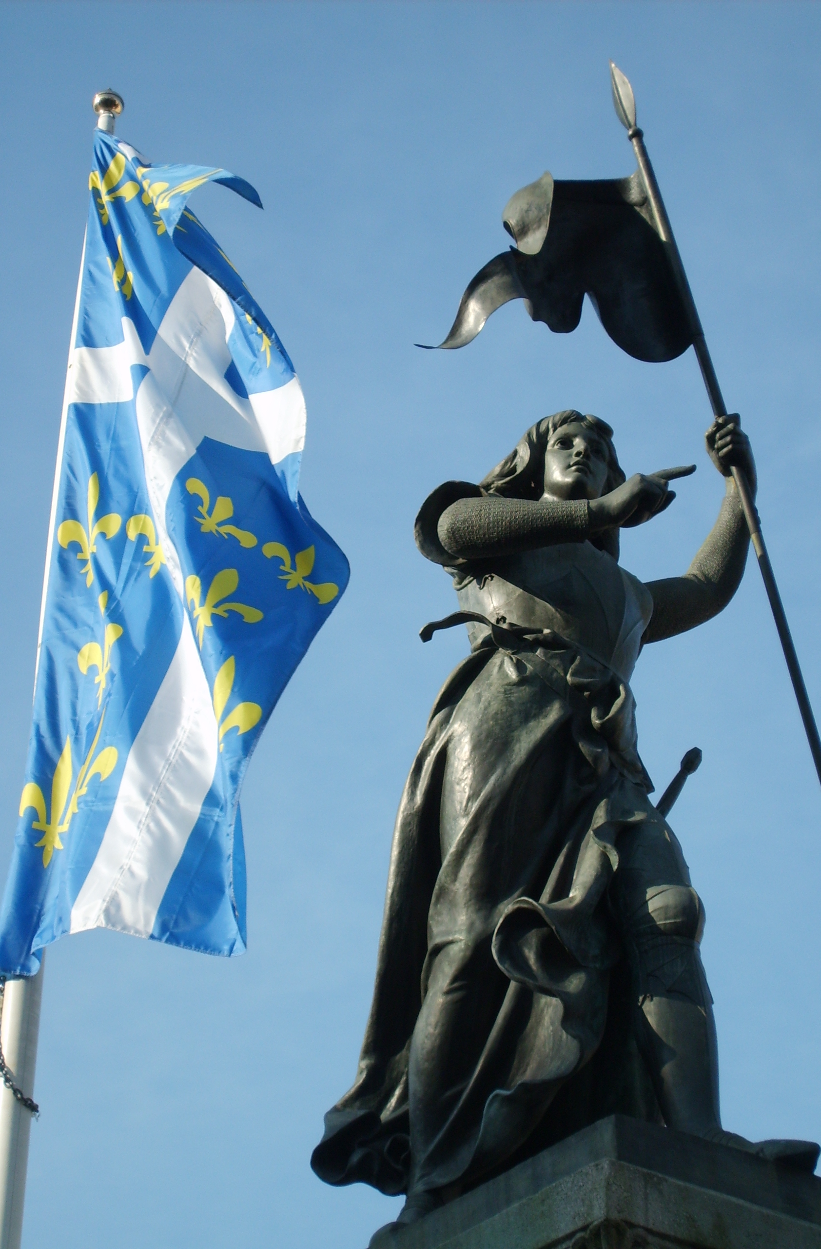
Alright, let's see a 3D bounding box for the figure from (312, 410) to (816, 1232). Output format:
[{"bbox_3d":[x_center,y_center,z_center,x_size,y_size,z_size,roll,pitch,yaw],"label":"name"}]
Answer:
[{"bbox_3d":[0.366,0.393,6.465,0.877,2.284,0.990,23,-41,-29],"label":"figure"}]

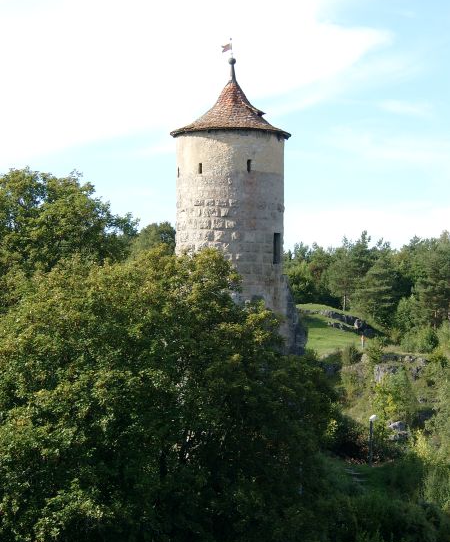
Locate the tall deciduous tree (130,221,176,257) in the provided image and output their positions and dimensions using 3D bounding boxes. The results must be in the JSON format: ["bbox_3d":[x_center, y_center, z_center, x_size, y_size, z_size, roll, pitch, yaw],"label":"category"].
[{"bbox_3d":[-5.210,-1.010,140.000,6.000,8.500,6.000,1,0,0],"label":"tall deciduous tree"}]

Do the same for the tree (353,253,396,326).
[{"bbox_3d":[13.369,1.744,155.000,4.100,6.400,4.100,1,0,0],"label":"tree"}]

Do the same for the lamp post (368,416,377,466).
[{"bbox_3d":[8.935,10.268,105.000,0.460,3.300,0.420,1,0,0],"label":"lamp post"}]

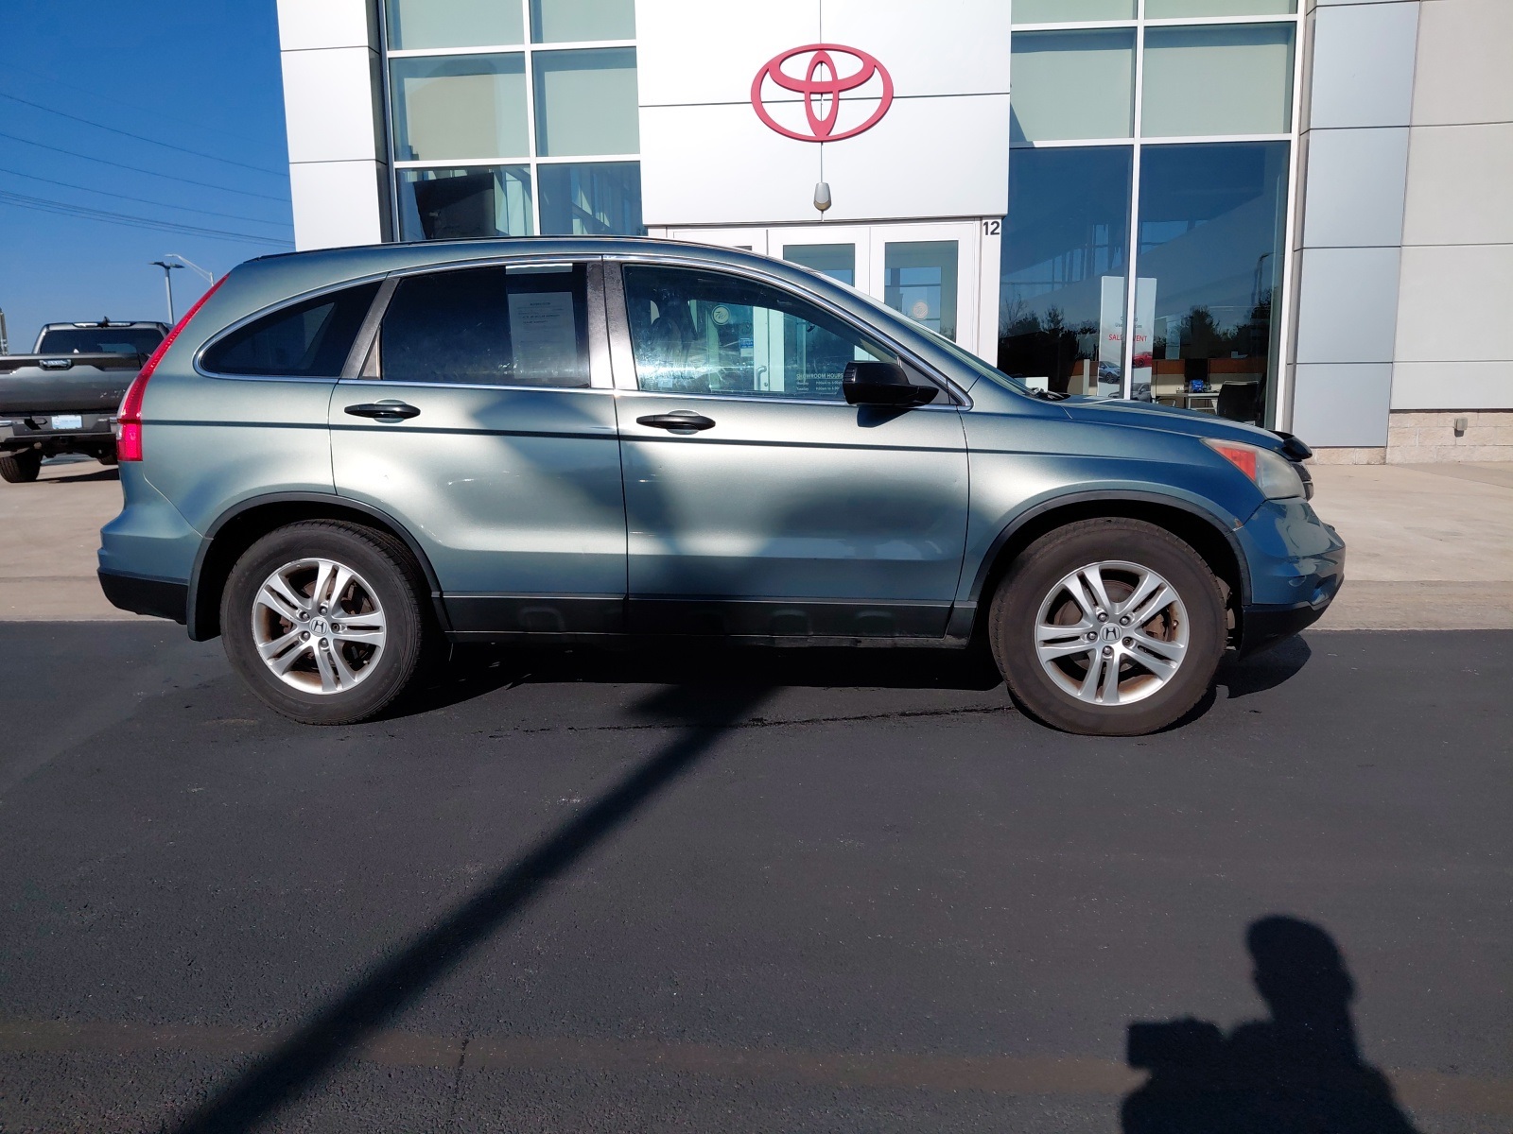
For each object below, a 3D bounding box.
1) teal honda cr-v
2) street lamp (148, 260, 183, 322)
[{"bbox_3d":[-0.166,-0.417,4.379,4.560,1.680,1.860,0,9,5],"label":"teal honda cr-v"},{"bbox_3d":[-24.210,-9.119,45.538,0.450,6.970,1.600,3,10,25],"label":"street lamp"}]

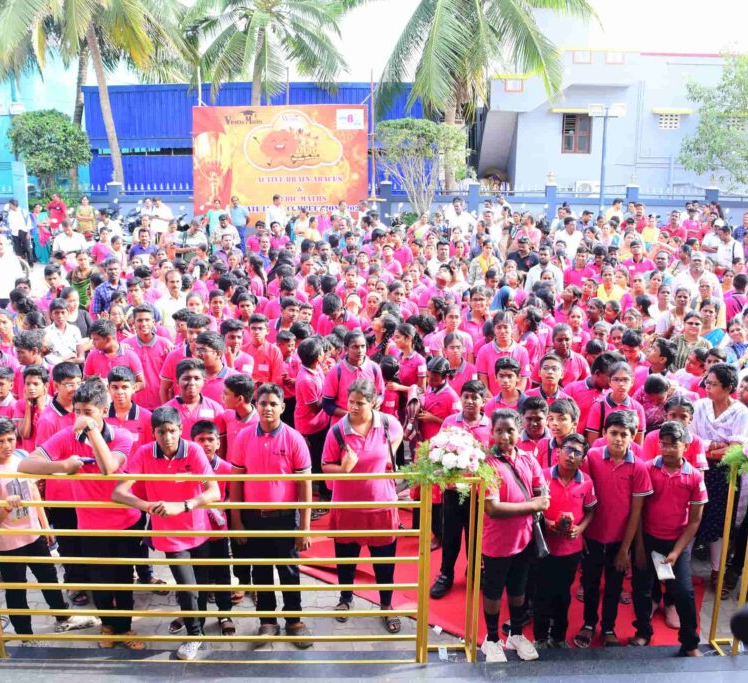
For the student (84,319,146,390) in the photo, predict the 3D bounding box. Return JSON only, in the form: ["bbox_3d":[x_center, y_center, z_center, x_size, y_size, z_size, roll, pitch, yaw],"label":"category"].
[{"bbox_3d":[-1.758,0.640,5.289,0.460,1.620,0.310,-2,13,-8],"label":"student"}]

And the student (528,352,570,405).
[{"bbox_3d":[1.294,0.774,5.663,0.410,1.420,0.290,1,14,3],"label":"student"}]

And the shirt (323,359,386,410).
[{"bbox_3d":[-0.144,0.459,5.686,0.450,0.620,0.290,-1,14,-6],"label":"shirt"}]

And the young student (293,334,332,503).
[{"bbox_3d":[-0.486,0.657,6.066,0.310,1.450,0.370,-10,18,-36],"label":"young student"}]

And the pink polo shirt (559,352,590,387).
[{"bbox_3d":[1.392,0.335,5.700,0.450,0.600,0.260,0,14,0],"label":"pink polo shirt"}]

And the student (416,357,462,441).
[{"bbox_3d":[0.470,0.808,5.620,0.420,1.444,0.360,8,16,31],"label":"student"}]

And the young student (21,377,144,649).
[{"bbox_3d":[-1.630,0.977,4.466,0.580,1.655,0.480,-1,14,-3],"label":"young student"}]

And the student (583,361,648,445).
[{"bbox_3d":[1.620,0.857,5.363,0.430,1.470,0.300,0,13,0],"label":"student"}]

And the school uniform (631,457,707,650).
[{"bbox_3d":[1.686,1.189,4.367,0.420,1.170,0.340,5,15,19],"label":"school uniform"}]

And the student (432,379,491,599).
[{"bbox_3d":[0.580,0.945,5.002,0.430,1.466,0.400,2,14,8],"label":"student"}]

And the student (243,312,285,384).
[{"bbox_3d":[-0.911,0.557,6.278,0.430,1.540,0.300,4,15,17],"label":"student"}]

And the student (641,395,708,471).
[{"bbox_3d":[1.790,1.024,4.672,0.420,1.468,0.320,2,14,8],"label":"student"}]

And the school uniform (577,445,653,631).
[{"bbox_3d":[1.410,1.165,4.464,0.410,1.160,0.280,3,14,11],"label":"school uniform"}]

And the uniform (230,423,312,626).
[{"bbox_3d":[-0.556,1.032,4.231,0.440,1.245,0.270,-1,13,-3],"label":"uniform"}]

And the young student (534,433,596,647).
[{"bbox_3d":[1.112,1.150,4.461,0.410,1.309,0.320,3,14,11],"label":"young student"}]

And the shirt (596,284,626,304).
[{"bbox_3d":[2.699,-0.390,8.766,0.380,0.550,0.240,2,14,8],"label":"shirt"}]

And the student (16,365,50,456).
[{"bbox_3d":[-2.290,0.865,5.350,0.420,1.460,0.340,-1,14,-5],"label":"student"}]

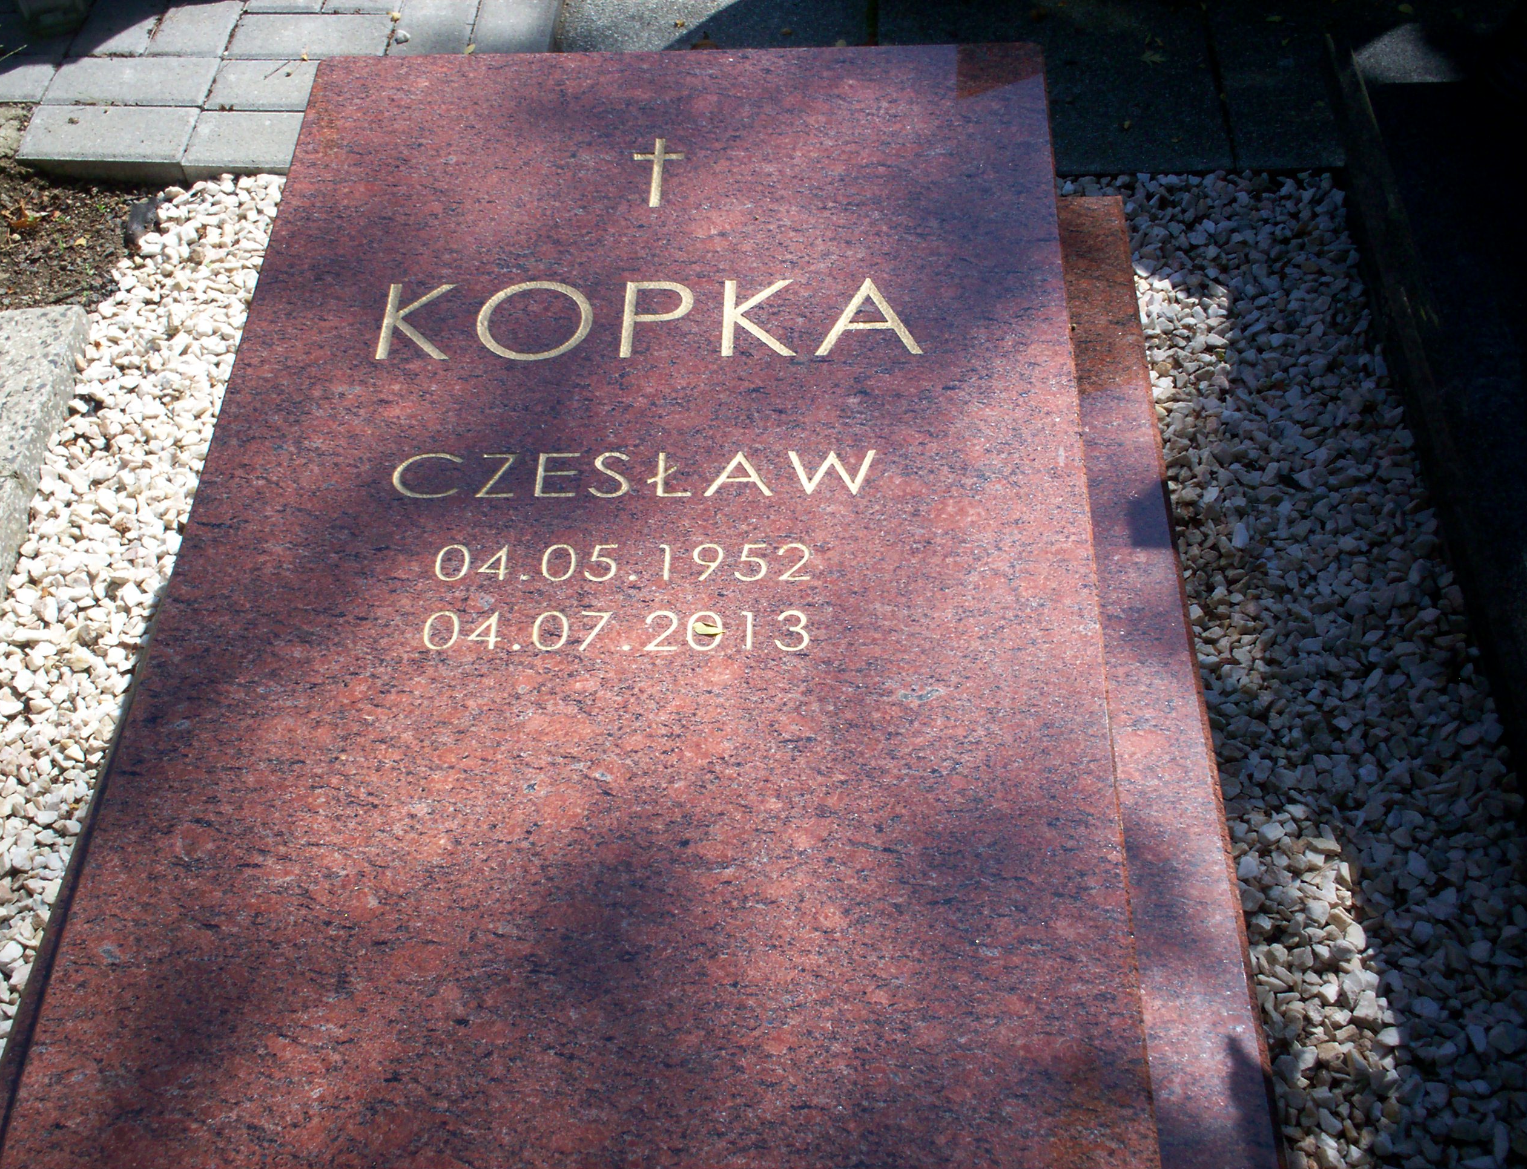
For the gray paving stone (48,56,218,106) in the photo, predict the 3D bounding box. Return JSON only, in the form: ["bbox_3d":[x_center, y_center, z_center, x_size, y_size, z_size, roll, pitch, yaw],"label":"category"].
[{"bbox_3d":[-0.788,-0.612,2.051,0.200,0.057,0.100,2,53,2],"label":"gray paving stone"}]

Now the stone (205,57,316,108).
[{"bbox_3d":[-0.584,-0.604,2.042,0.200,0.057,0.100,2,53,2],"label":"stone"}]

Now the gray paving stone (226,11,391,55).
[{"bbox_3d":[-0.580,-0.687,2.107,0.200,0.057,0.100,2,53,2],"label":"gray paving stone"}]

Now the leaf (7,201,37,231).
[{"bbox_3d":[-0.882,-0.443,1.930,0.040,0.019,0.032,2,53,2],"label":"leaf"}]

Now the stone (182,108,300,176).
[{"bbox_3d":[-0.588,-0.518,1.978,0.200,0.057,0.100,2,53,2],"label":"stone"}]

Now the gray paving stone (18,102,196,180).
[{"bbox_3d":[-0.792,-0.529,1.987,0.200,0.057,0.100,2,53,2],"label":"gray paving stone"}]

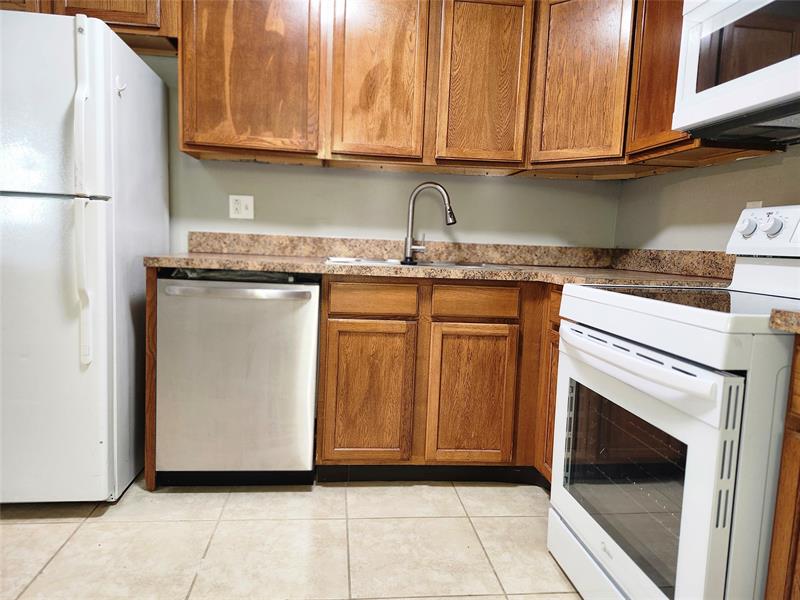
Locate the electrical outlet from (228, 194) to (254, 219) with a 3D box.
[{"bbox_3d":[-0.773,-0.453,2.602,0.115,0.113,0.012,2,6,-6],"label":"electrical outlet"}]

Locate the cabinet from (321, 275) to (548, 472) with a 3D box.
[{"bbox_3d":[0.099,0.278,2.459,0.923,0.803,0.628,2,6,-6],"label":"cabinet"}]

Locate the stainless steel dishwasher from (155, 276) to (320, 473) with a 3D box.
[{"bbox_3d":[-0.658,0.285,2.333,0.600,0.780,0.620,2,6,-6],"label":"stainless steel dishwasher"}]

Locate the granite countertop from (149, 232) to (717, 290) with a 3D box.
[{"bbox_3d":[0.116,-0.179,2.246,2.177,0.148,0.960,2,6,-6],"label":"granite countertop"}]

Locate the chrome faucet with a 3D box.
[{"bbox_3d":[0.148,-0.371,2.581,0.261,0.395,0.073,4,6,14],"label":"chrome faucet"}]

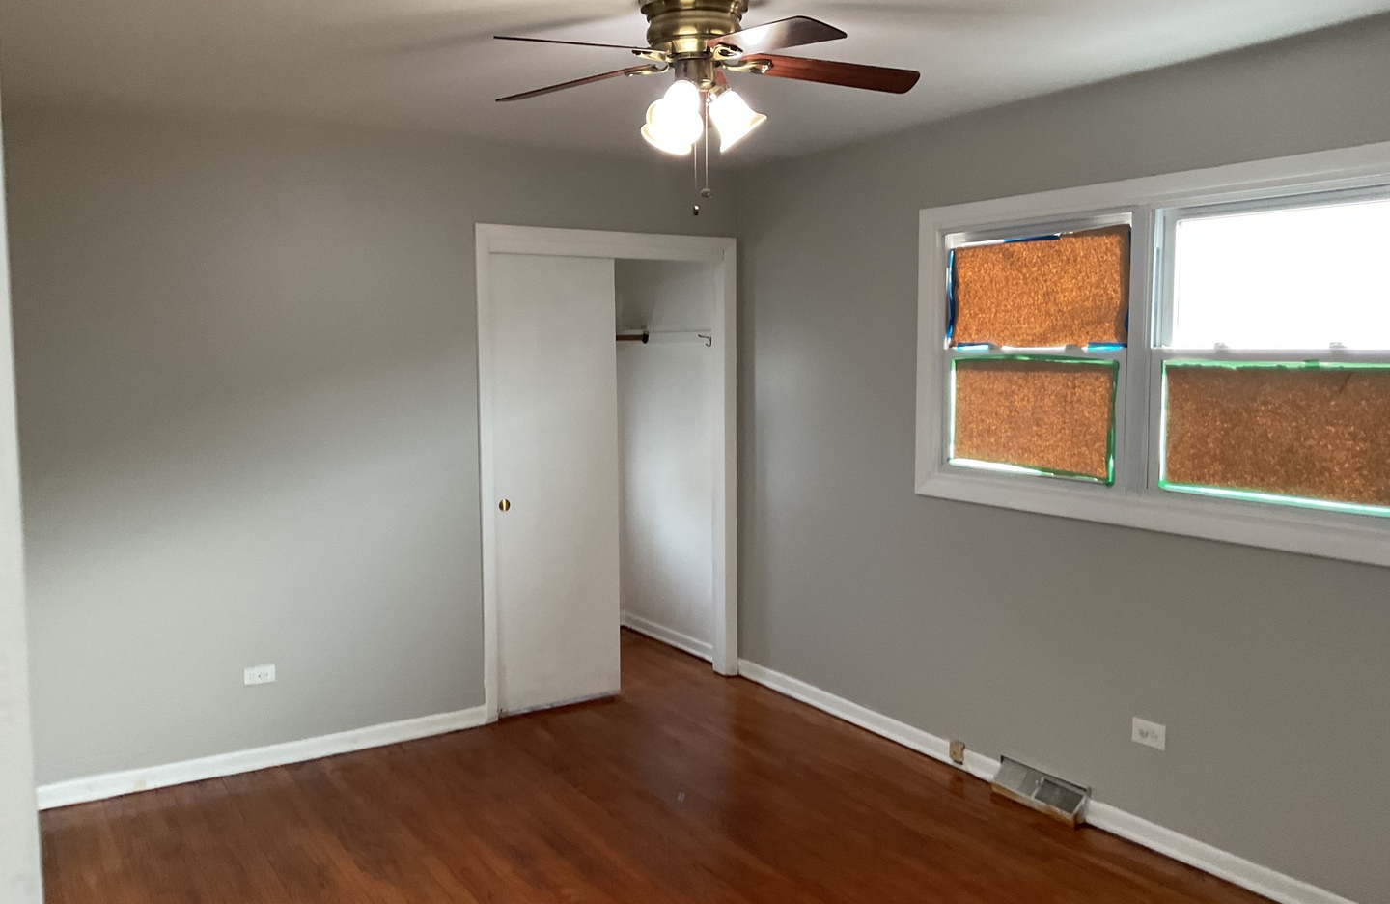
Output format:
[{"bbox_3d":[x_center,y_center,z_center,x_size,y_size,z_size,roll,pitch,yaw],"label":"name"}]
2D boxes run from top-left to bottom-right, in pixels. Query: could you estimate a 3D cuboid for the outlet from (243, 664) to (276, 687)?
[{"bbox_3d":[-1.655,0.848,4.434,0.115,0.070,0.015,-4,6,-32],"label":"outlet"}]

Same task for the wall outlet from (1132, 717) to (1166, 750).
[{"bbox_3d":[1.440,0.892,3.689,0.015,0.075,0.118,-4,6,-32],"label":"wall outlet"}]

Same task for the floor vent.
[{"bbox_3d":[1.190,1.172,4.049,0.078,0.120,0.395,-4,6,-32],"label":"floor vent"}]

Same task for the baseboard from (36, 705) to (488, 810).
[{"bbox_3d":[-1.607,1.161,4.496,1.695,0.090,0.020,-4,6,-32],"label":"baseboard"}]

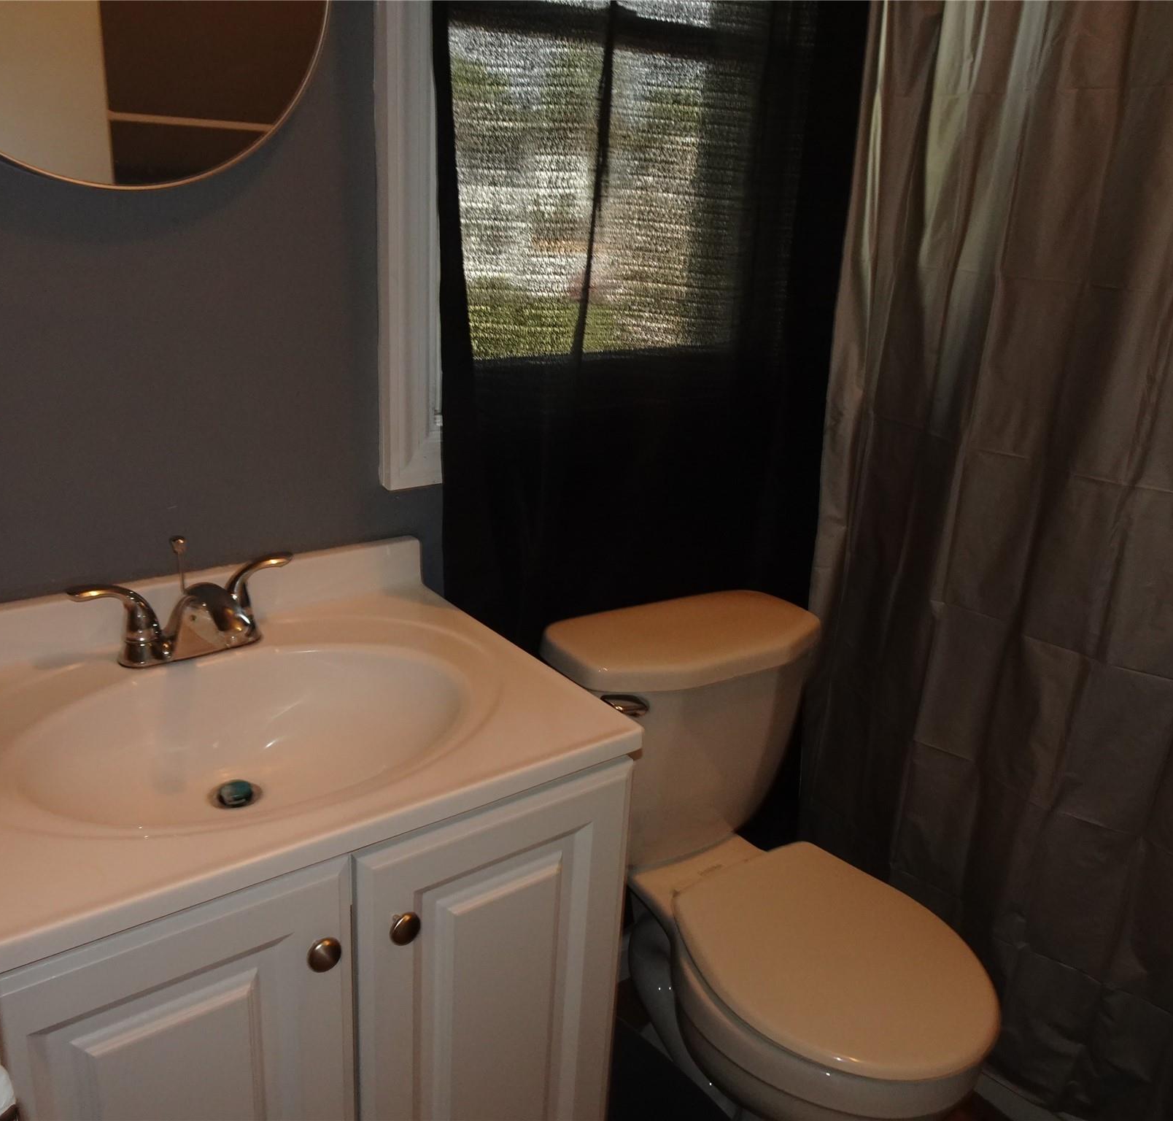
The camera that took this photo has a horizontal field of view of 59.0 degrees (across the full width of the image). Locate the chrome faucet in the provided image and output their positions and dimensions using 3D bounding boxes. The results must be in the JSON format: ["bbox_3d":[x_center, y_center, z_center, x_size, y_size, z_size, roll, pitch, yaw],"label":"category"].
[{"bbox_3d":[-0.412,0.056,1.120,0.242,0.125,0.150,-12,25,-36],"label":"chrome faucet"}]

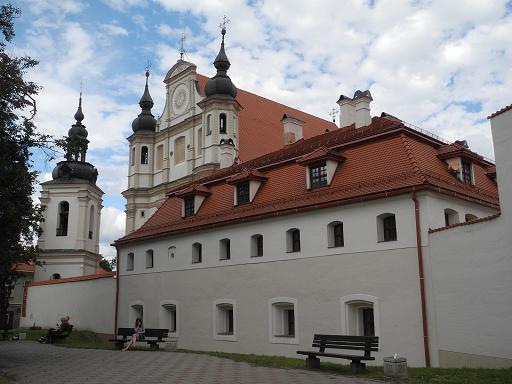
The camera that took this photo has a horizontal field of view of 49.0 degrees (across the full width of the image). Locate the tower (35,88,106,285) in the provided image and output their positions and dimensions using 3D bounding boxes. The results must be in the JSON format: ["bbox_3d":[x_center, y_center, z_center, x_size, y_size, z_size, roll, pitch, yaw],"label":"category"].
[{"bbox_3d":[-19.306,1.101,59.459,4.827,25.600,4.827,-1,-12,2],"label":"tower"}]

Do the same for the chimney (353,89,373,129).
[{"bbox_3d":[4.014,-3.029,21.116,0.540,1.420,0.540,10,-16,-42],"label":"chimney"}]

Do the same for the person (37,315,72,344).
[{"bbox_3d":[-9.369,6.409,26.200,1.300,1.270,0.580,3,-12,-19],"label":"person"}]

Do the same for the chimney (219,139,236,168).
[{"bbox_3d":[-1.270,-1.725,26.435,0.580,1.420,0.600,10,-16,-42],"label":"chimney"}]

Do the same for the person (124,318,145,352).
[{"bbox_3d":[-4.885,5.750,22.600,0.500,1.250,0.900,-8,-14,32],"label":"person"}]

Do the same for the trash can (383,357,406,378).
[{"bbox_3d":[3.232,4.113,13.182,0.530,0.450,0.530,-1,-12,0],"label":"trash can"}]

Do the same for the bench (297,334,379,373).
[{"bbox_3d":[2.128,4.226,14.697,0.720,0.870,2.420,8,-14,-36],"label":"bench"}]

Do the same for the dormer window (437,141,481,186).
[{"bbox_3d":[6.699,-0.849,18.706,1.000,1.380,1.500,-12,-16,43],"label":"dormer window"}]

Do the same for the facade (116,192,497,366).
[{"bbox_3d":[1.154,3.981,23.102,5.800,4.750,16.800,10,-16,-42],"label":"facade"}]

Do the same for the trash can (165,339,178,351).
[{"bbox_3d":[-3.417,6.176,22.755,0.520,0.450,0.520,-1,-12,0],"label":"trash can"}]

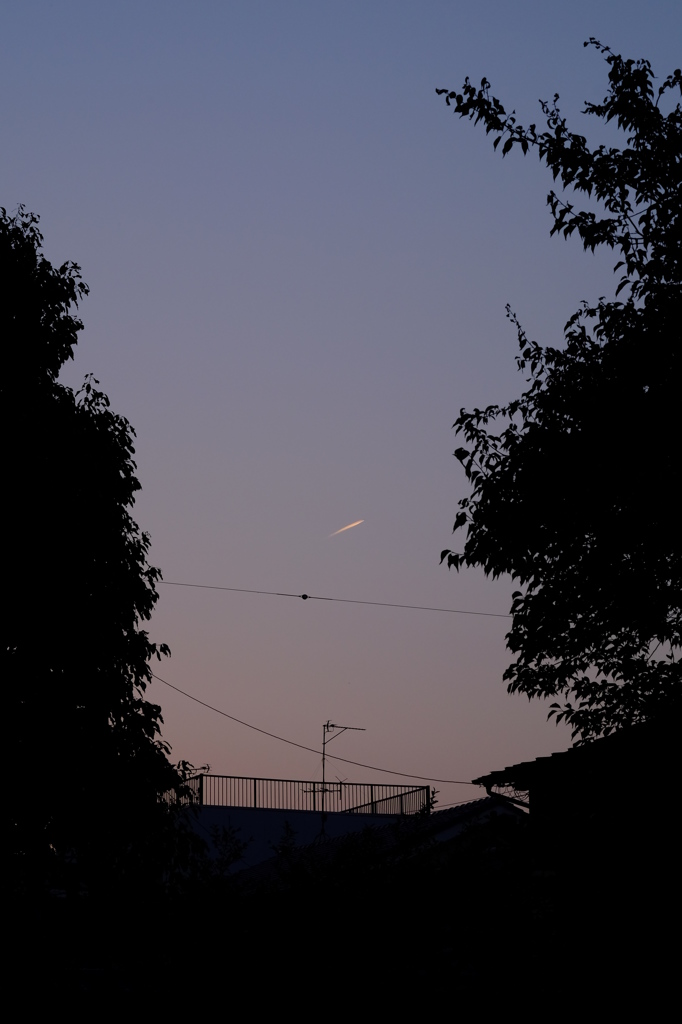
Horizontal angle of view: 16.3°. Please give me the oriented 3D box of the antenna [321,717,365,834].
[{"bbox_3d":[0.063,6.208,55.478,1.200,2.650,0.420,9,-16,-32],"label":"antenna"}]

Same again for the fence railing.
[{"bbox_3d":[-1.758,8.424,67.947,6.796,0.840,5.400,7,-15,-23],"label":"fence railing"}]

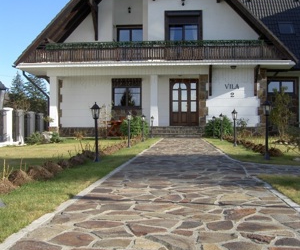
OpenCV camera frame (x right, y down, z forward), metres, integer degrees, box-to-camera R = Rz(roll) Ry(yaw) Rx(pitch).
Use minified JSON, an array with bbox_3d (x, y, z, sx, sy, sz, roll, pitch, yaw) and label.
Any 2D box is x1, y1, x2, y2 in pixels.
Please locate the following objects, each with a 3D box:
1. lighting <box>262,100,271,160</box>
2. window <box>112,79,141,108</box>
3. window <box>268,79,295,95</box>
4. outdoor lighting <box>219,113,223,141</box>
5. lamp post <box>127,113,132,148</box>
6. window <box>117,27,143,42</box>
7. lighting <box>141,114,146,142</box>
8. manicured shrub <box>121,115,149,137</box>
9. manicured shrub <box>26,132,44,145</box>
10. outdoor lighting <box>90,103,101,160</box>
[{"bbox_3d":[1.884,0.085,7.250,0.160,0.950,0.160,0,0,4],"label":"lighting"},{"bbox_3d":[-1.092,-1.484,21.500,1.370,1.400,0.130,0,0,4],"label":"window"},{"bbox_3d":[6.582,-1.877,22.560,1.330,0.720,0.120,0,0,4],"label":"window"},{"bbox_3d":[2.469,0.086,15.500,0.160,0.945,0.160,0,0,4],"label":"outdoor lighting"},{"bbox_3d":[-0.543,0.130,12.000,0.165,0.970,0.165,0,0,4],"label":"lamp post"},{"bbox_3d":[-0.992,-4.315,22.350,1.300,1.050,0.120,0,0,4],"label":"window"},{"bbox_3d":[-0.228,0.137,16.300,0.165,0.970,0.165,0,0,4],"label":"lighting"},{"bbox_3d":[-0.636,0.076,19.100,1.220,0.920,1.100,0,0,4],"label":"manicured shrub"},{"bbox_3d":[-3.684,0.434,14.500,0.570,0.440,0.500,0,0,4],"label":"manicured shrub"},{"bbox_3d":[-0.855,0.117,7.200,0.160,0.950,0.160,0,0,4],"label":"outdoor lighting"}]

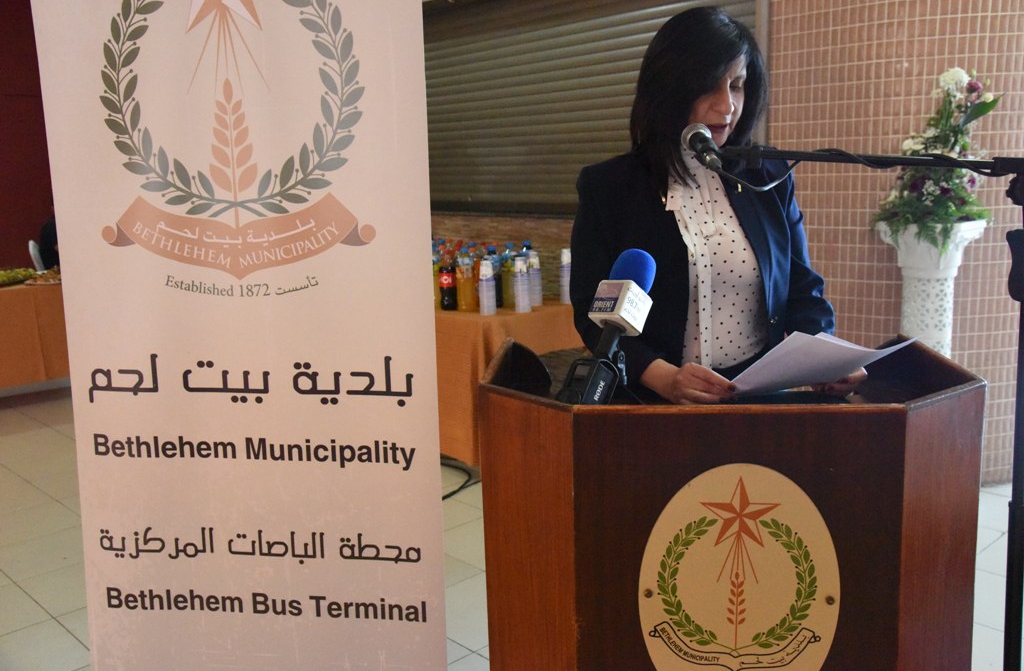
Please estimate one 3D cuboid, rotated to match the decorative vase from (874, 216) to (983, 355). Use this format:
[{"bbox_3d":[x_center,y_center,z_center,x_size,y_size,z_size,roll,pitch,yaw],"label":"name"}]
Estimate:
[{"bbox_3d":[1.601,0.150,3.758,0.315,1.166,0.315,-12,15,-43],"label":"decorative vase"}]

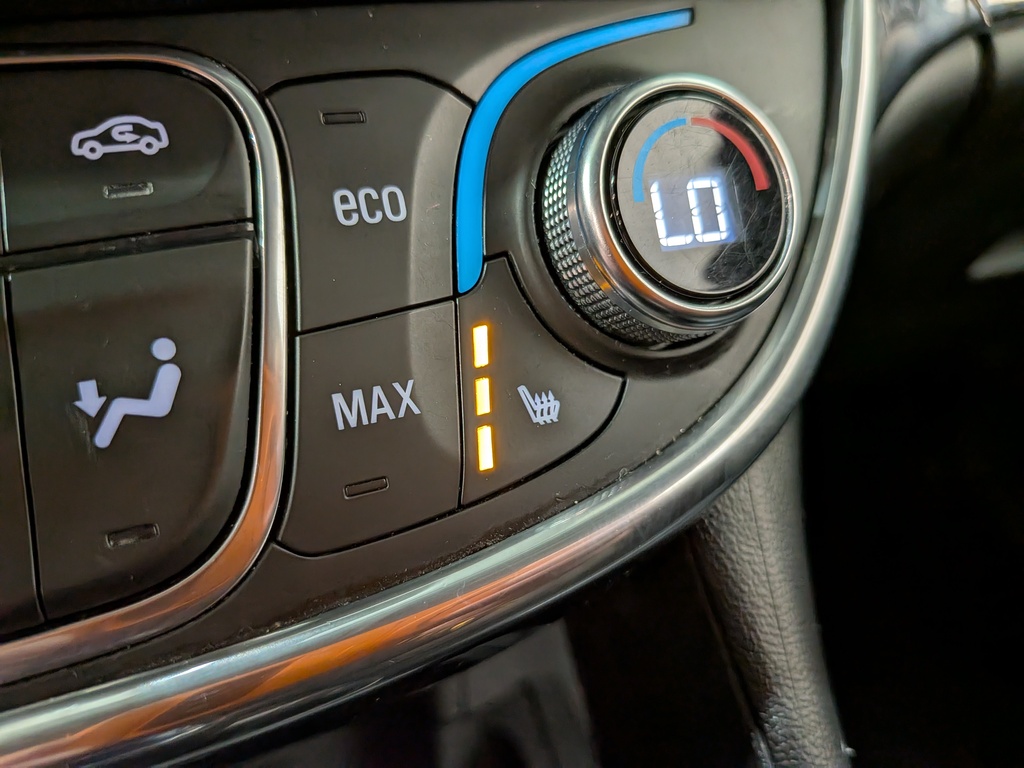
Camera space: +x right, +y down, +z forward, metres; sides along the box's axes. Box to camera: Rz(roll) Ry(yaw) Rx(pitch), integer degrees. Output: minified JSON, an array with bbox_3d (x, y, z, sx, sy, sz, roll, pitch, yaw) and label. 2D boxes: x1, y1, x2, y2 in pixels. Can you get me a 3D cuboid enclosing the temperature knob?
[{"bbox_3d":[0.027,-0.028,0.112,0.042,0.042,0.014,-9,0,-22],"label":"temperature knob"}]

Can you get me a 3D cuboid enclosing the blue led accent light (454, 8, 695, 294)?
[{"bbox_3d":[0.012,-0.039,0.113,0.050,0.045,0.006,-9,0,-22],"label":"blue led accent light"}]

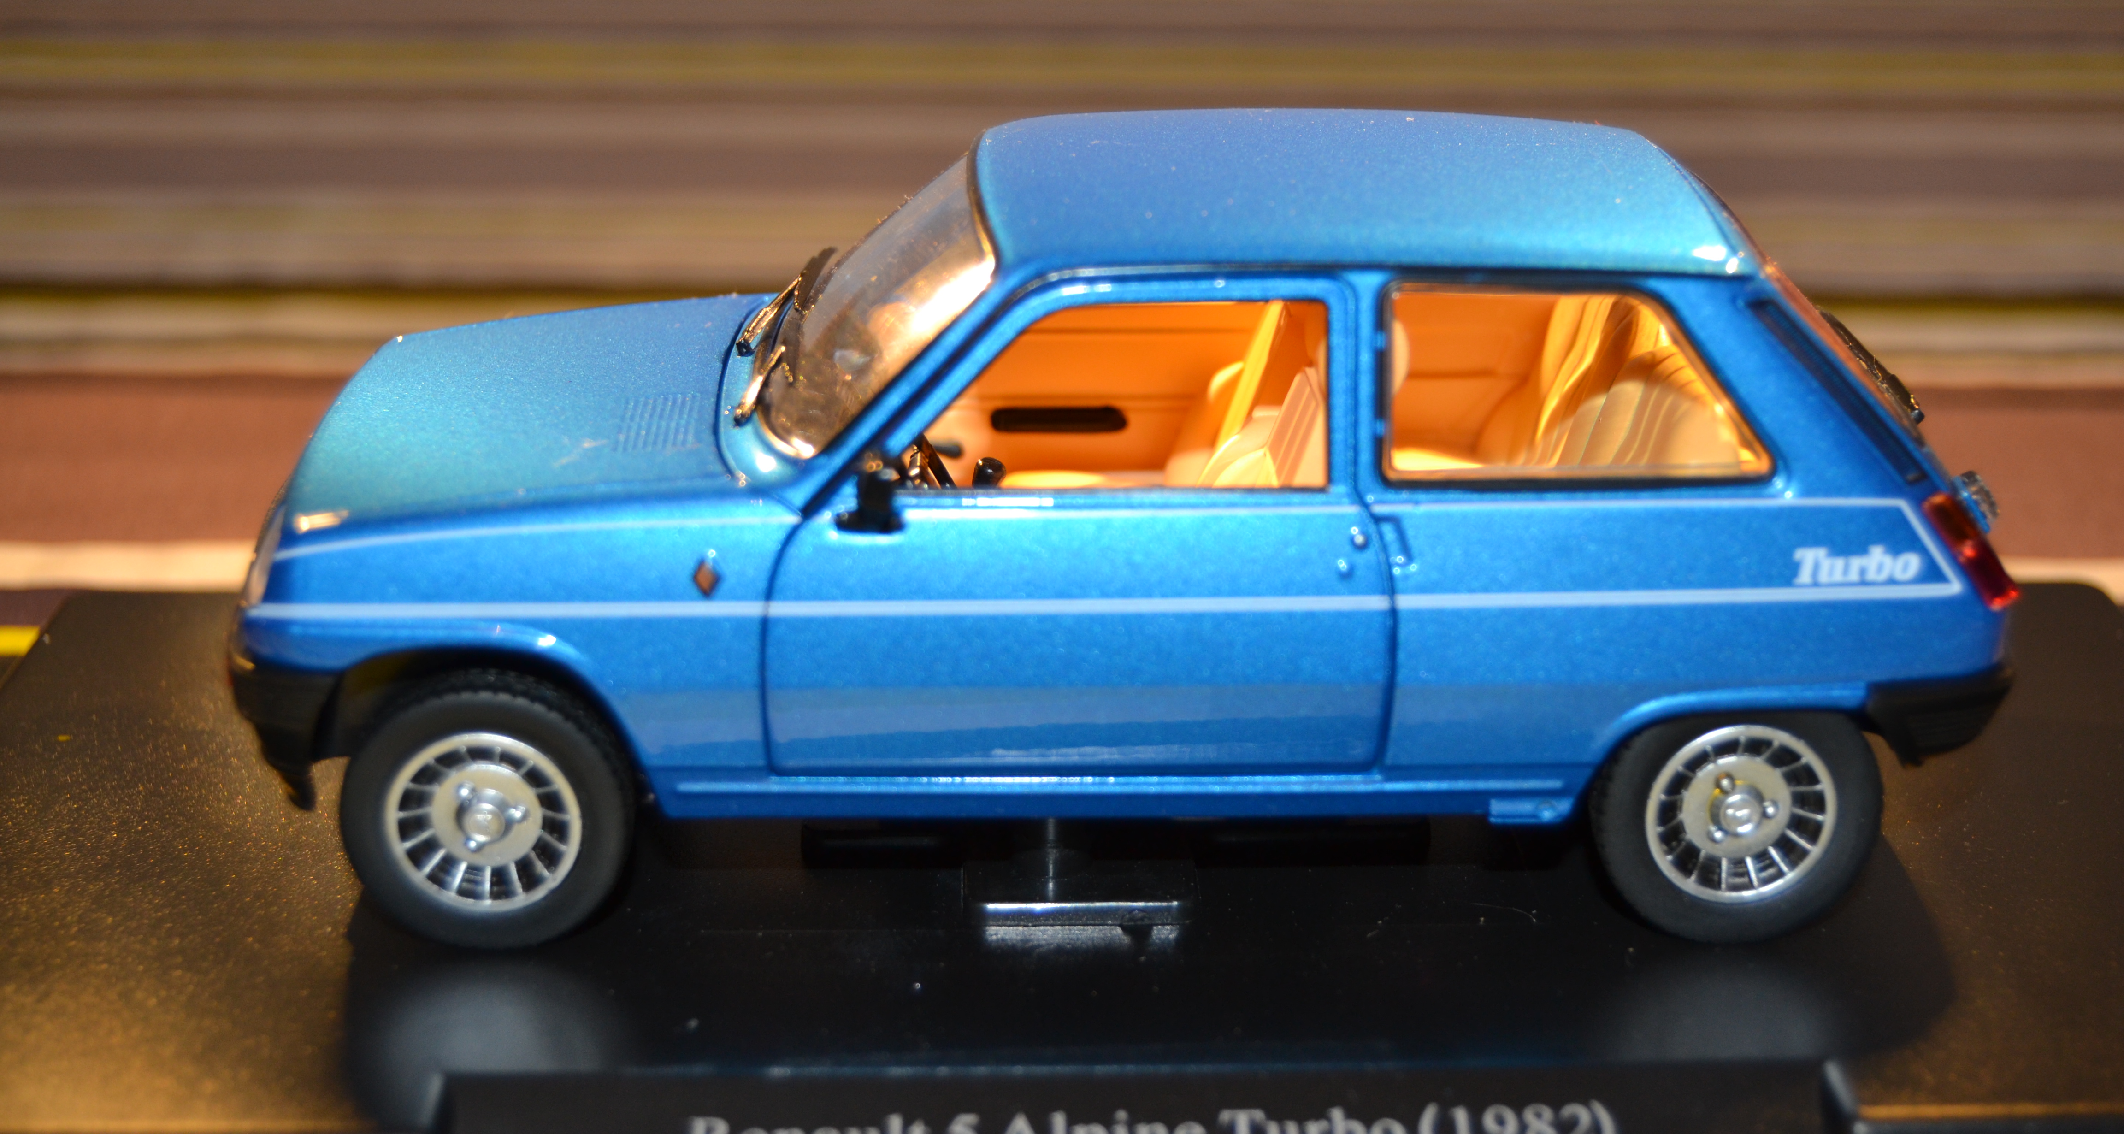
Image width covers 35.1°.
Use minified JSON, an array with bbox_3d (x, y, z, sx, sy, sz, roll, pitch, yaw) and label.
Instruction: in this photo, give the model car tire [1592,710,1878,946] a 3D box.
[{"bbox_3d":[0.055,0.019,0.273,0.023,0.023,0.007,0,19,-2],"label":"model car tire"}]

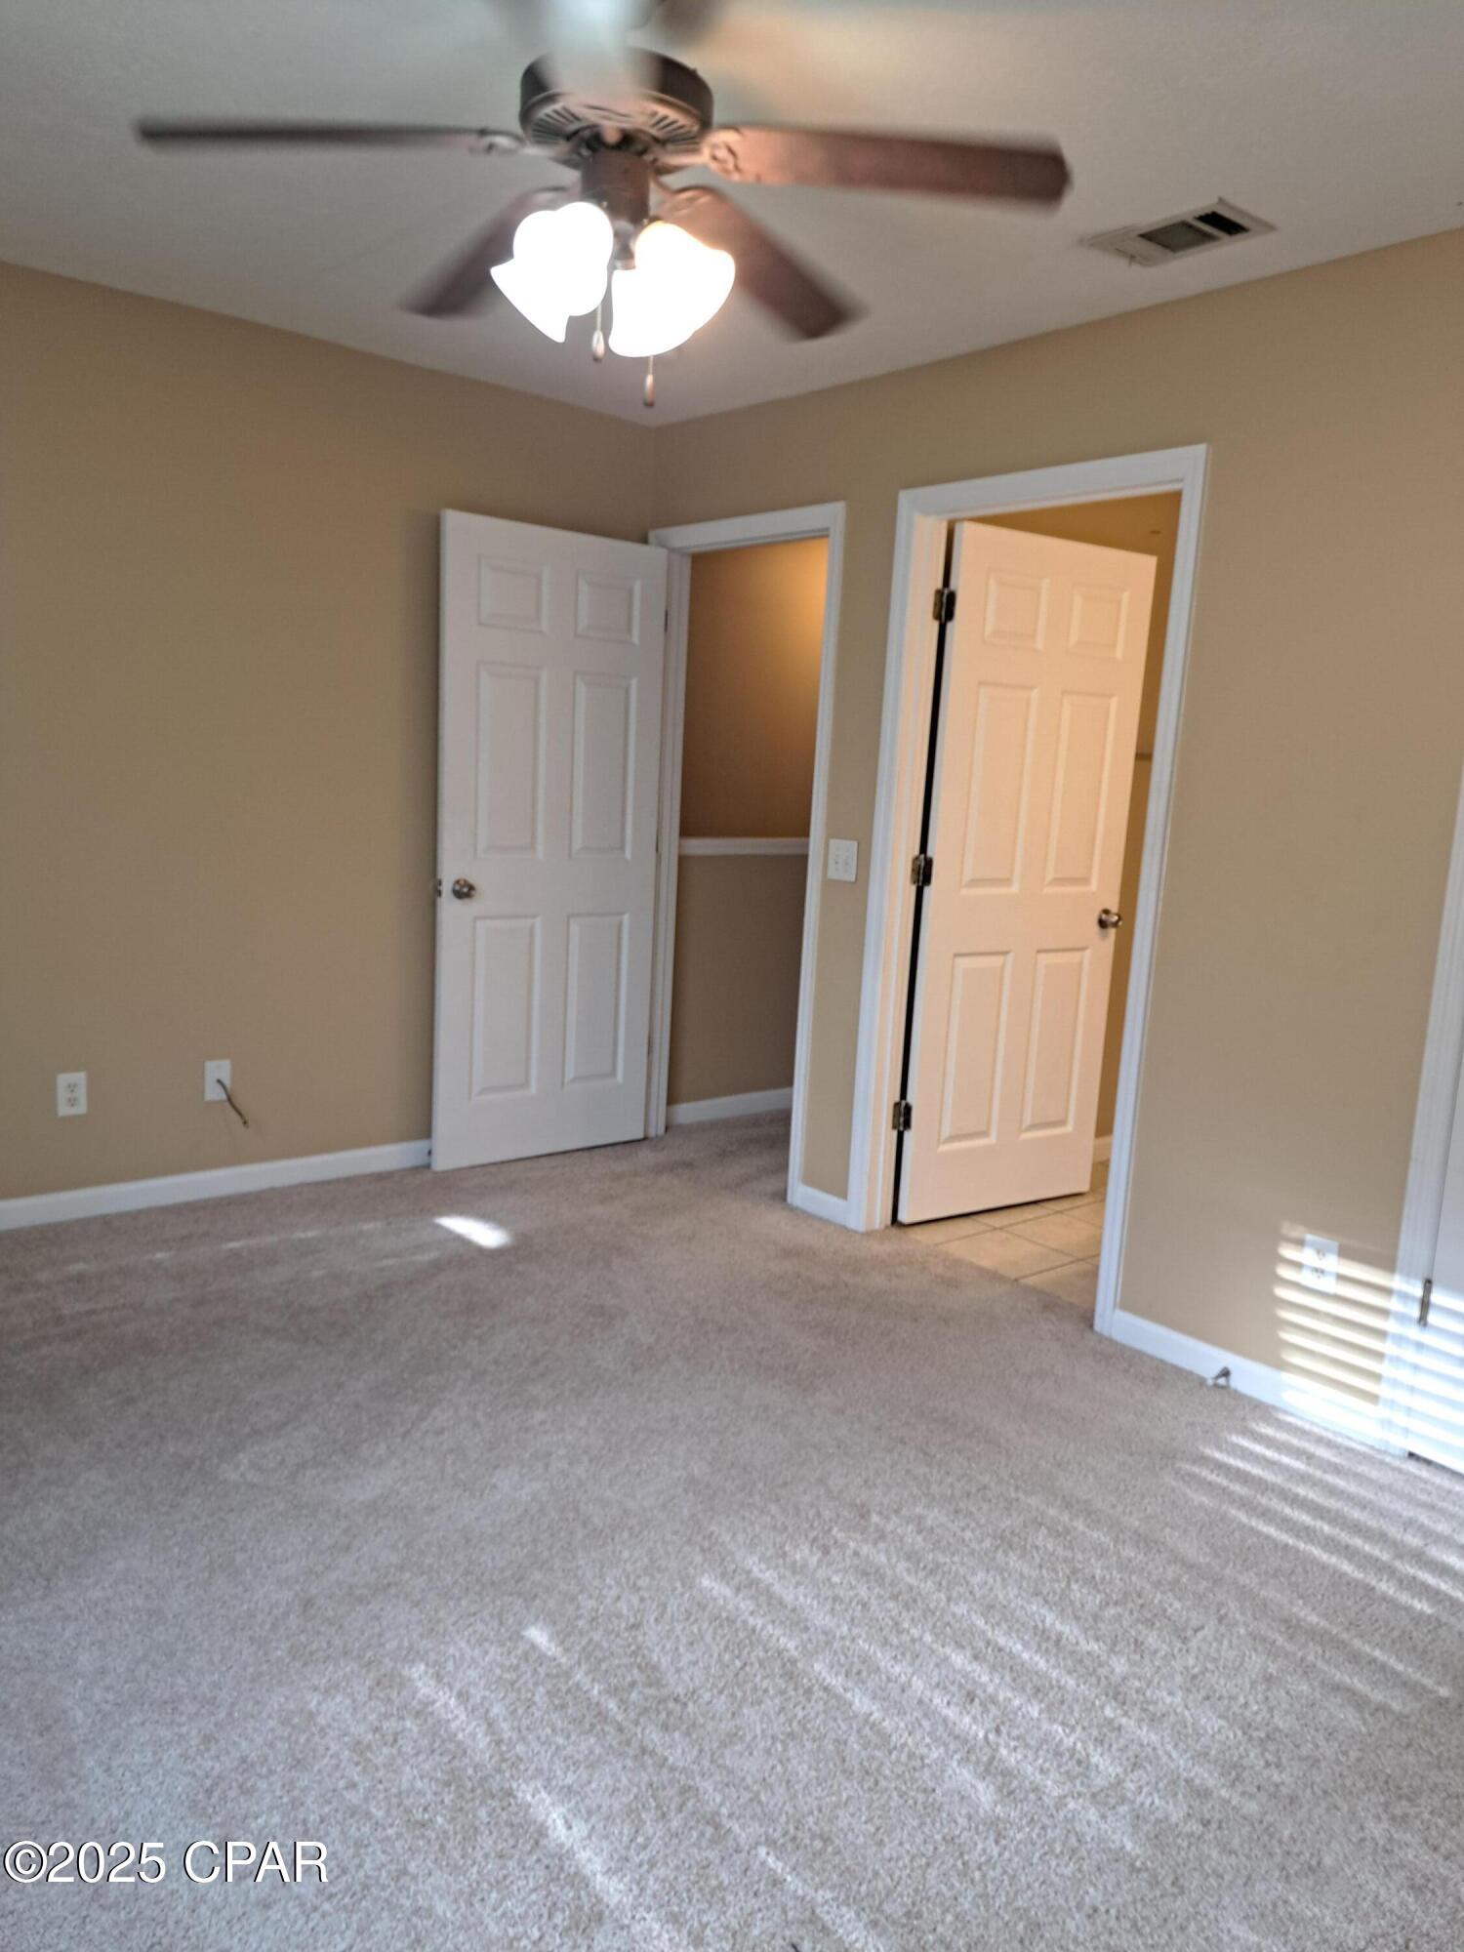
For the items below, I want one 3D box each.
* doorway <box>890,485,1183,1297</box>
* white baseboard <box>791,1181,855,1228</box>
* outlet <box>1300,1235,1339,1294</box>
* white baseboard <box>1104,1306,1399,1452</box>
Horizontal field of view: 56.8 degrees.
[{"bbox_3d":[0.754,-0.180,3.558,0.120,2.018,0.790,-5,12,-40],"label":"doorway"},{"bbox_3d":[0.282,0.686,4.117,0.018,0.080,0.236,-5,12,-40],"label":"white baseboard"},{"bbox_3d":[1.273,0.624,2.928,0.010,0.115,0.072,-5,12,-40],"label":"outlet"},{"bbox_3d":[1.160,0.901,3.090,0.018,0.080,0.670,-5,12,-40],"label":"white baseboard"}]

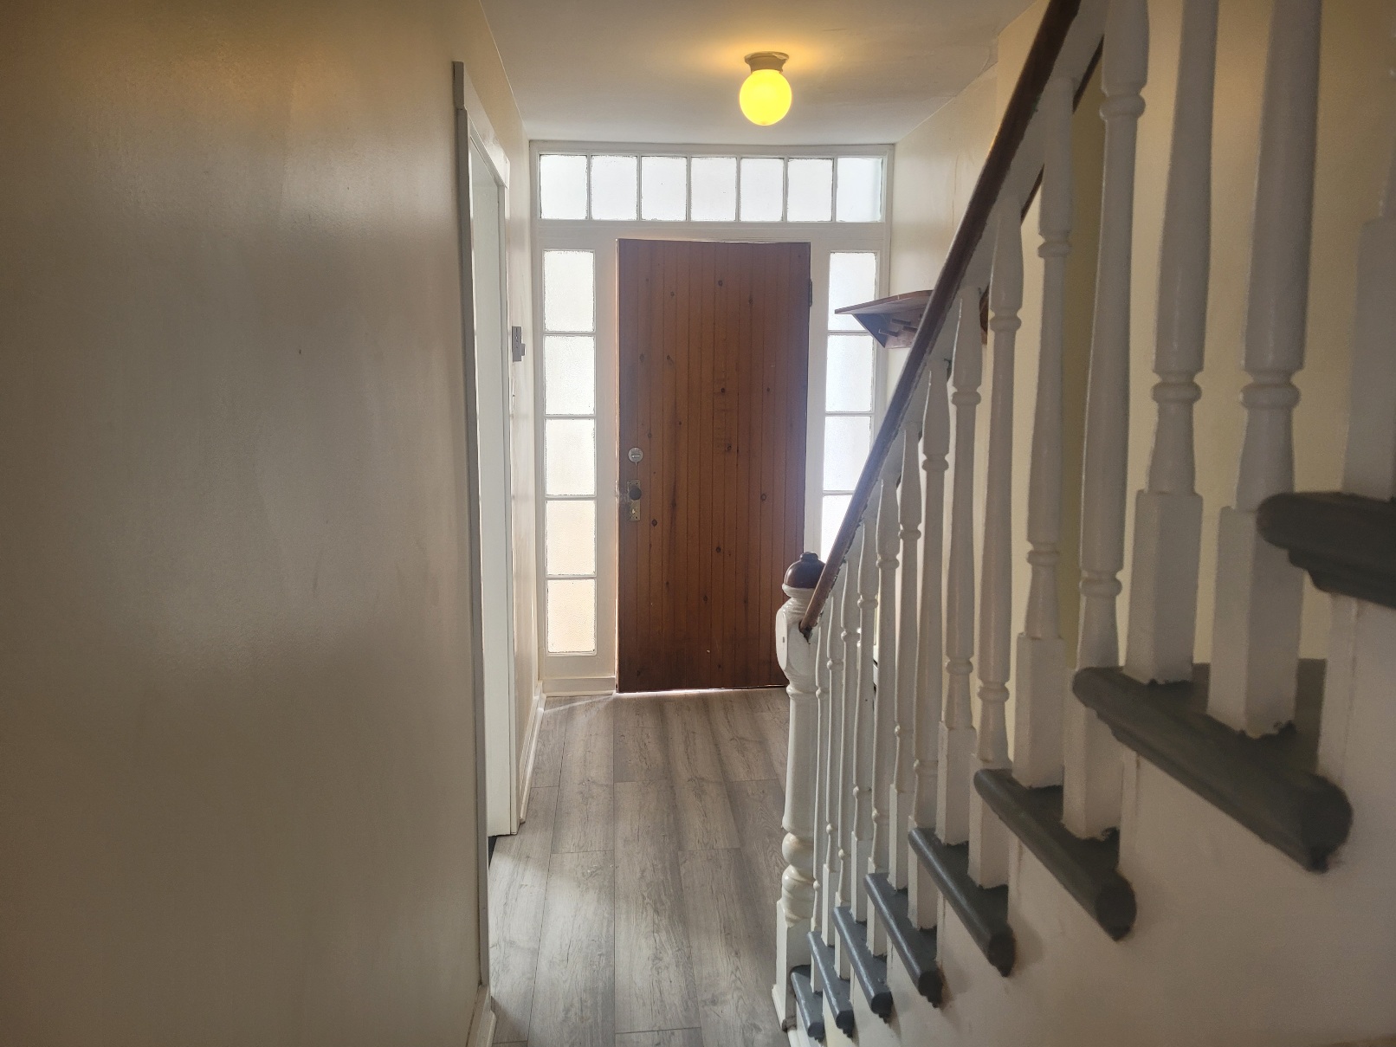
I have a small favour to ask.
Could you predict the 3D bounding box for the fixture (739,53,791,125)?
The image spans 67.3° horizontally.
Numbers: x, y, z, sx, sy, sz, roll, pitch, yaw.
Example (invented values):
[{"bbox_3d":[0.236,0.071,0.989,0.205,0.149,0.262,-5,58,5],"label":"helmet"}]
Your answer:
[{"bbox_3d":[0.204,-1.300,3.151,0.156,0.200,0.156,0,8,-4],"label":"fixture"}]

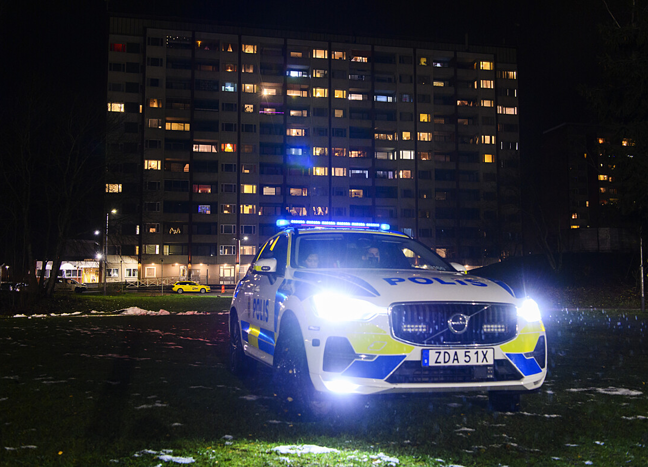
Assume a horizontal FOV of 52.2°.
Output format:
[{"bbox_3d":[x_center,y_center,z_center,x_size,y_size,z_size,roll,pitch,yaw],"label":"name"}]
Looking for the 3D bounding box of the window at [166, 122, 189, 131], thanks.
[{"bbox_3d":[-19.594,-14.300,88.738,3.121,1.200,0.150,1,-4,-12],"label":"window"}]

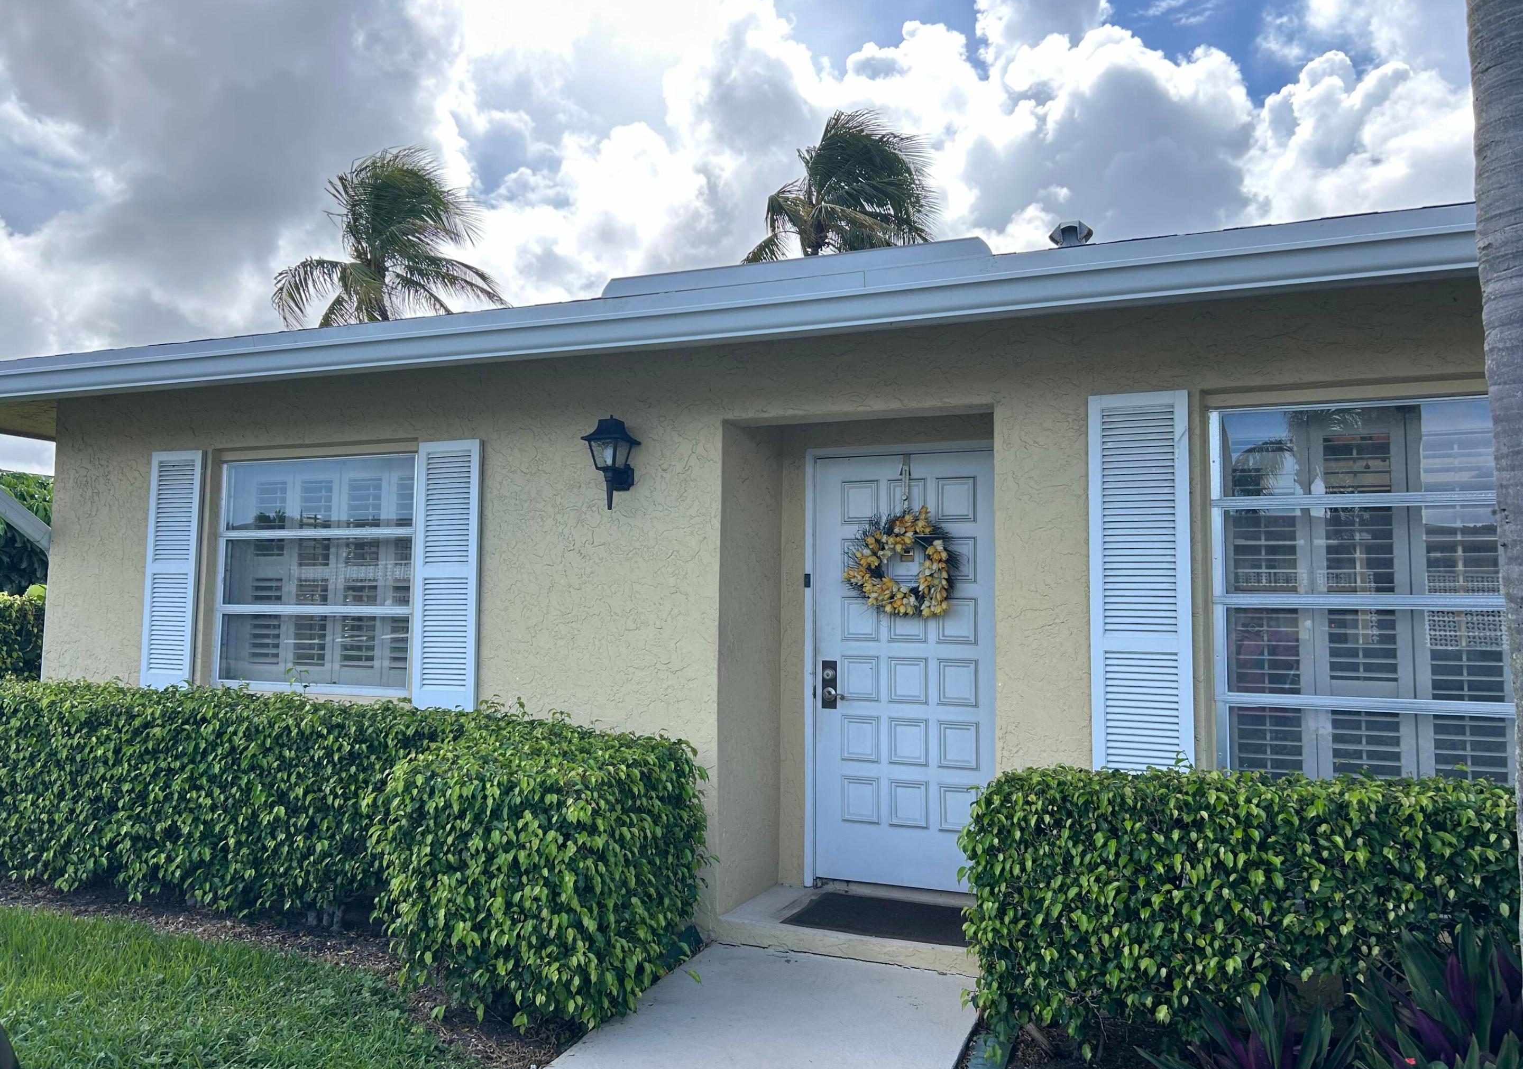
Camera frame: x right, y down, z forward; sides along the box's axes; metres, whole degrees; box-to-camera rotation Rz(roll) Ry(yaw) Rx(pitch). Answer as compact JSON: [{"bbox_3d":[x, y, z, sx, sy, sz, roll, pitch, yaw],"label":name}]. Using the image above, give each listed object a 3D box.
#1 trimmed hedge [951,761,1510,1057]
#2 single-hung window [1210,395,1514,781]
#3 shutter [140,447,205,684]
[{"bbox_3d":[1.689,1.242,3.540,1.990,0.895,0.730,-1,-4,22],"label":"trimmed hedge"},{"bbox_3d":[2.289,0.247,4.048,1.290,1.456,0.080,-1,-4,22],"label":"single-hung window"},{"bbox_3d":[-3.197,0.209,6.203,0.365,1.330,0.035,-1,-4,22],"label":"shutter"}]

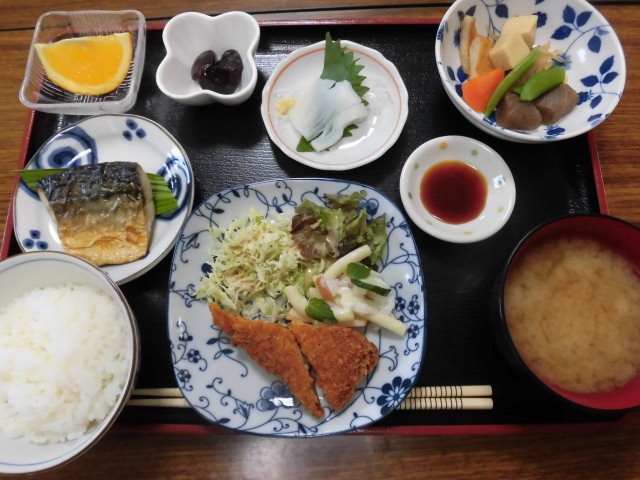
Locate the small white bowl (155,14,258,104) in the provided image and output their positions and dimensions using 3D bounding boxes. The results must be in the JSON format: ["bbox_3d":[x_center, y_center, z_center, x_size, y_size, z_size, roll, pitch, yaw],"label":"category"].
[{"bbox_3d":[-0.078,-0.127,0.332,0.071,0.038,0.071,1,76,1],"label":"small white bowl"}]

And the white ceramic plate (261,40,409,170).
[{"bbox_3d":[0.011,-0.097,0.332,0.106,0.020,0.106,0,76,1],"label":"white ceramic plate"}]

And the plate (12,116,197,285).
[{"bbox_3d":[-0.149,-0.028,0.317,0.123,0.022,0.123,0,76,1],"label":"plate"}]

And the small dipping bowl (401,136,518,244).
[{"bbox_3d":[0.094,-0.033,0.312,0.078,0.023,0.078,0,76,1],"label":"small dipping bowl"}]

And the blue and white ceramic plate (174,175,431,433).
[{"bbox_3d":[-0.015,0.040,0.296,0.165,0.024,0.164,0,76,1],"label":"blue and white ceramic plate"}]

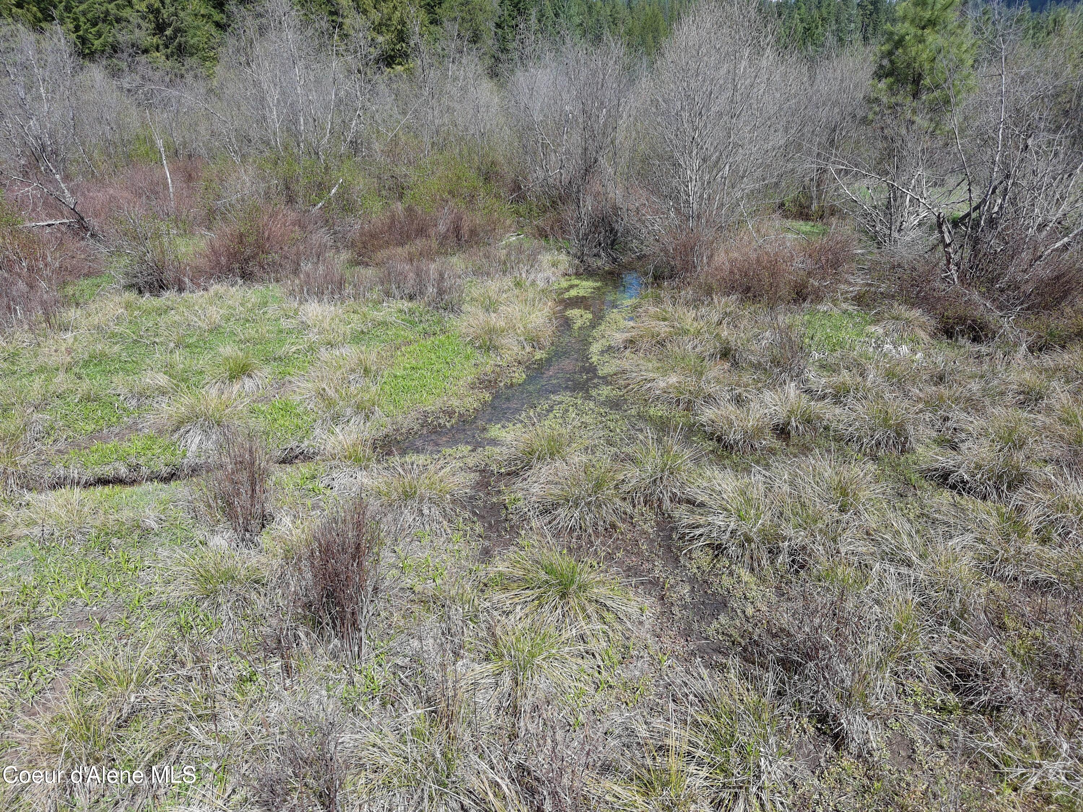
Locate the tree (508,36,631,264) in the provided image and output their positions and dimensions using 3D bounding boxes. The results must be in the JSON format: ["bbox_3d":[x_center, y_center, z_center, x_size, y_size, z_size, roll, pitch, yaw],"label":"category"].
[{"bbox_3d":[0.547,-5.076,14.501,2.460,4.210,2.330,0,26,0],"label":"tree"}]

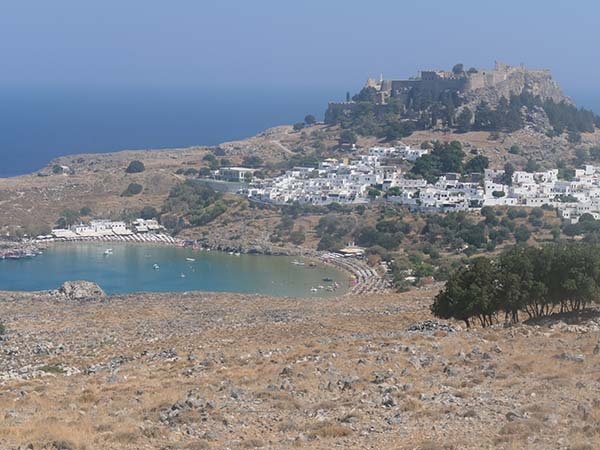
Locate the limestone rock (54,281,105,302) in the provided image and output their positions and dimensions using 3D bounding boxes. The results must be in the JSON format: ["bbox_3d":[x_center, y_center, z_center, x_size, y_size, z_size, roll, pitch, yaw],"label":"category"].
[{"bbox_3d":[-19.483,5.787,140.000,4.600,1.650,3.300,-1,5,-8],"label":"limestone rock"}]

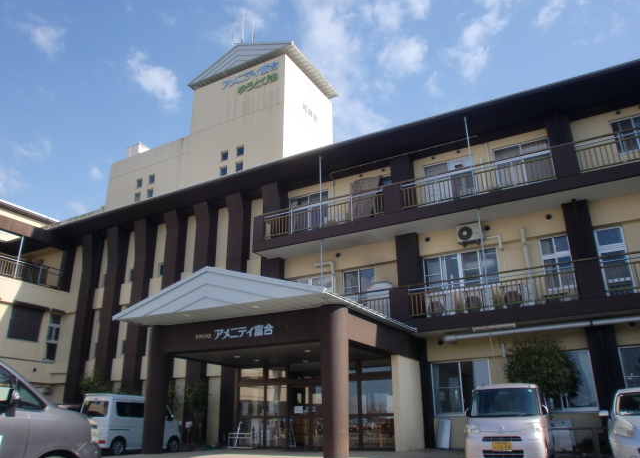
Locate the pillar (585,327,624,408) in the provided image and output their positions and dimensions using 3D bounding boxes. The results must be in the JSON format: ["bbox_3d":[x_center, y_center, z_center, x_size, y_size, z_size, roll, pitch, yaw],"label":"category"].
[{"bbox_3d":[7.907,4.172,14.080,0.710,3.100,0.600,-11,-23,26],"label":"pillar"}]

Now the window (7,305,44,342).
[{"bbox_3d":[-13.681,4.446,24.174,0.120,1.530,1.580,-11,-23,26],"label":"window"}]

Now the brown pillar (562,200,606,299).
[{"bbox_3d":[7.236,0.694,14.143,0.625,2.954,0.568,-12,-23,26],"label":"brown pillar"}]

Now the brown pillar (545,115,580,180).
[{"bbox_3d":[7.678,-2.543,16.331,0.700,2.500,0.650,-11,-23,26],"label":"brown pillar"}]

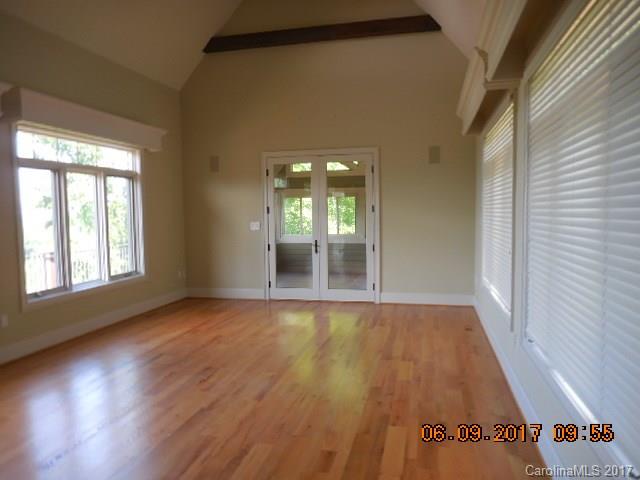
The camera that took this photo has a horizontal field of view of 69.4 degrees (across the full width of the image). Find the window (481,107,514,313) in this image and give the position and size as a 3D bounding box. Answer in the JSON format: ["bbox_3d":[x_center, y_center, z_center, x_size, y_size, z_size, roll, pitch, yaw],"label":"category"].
[{"bbox_3d":[1.906,-0.334,5.013,0.050,1.840,2.100,0,4,13],"label":"window"}]

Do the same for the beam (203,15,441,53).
[{"bbox_3d":[-0.060,-3.350,7.543,3.955,0.202,0.145,0,4,13],"label":"beam"}]

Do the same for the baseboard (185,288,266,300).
[{"bbox_3d":[-1.691,0.960,8.286,1.525,0.177,0.020,0,4,13],"label":"baseboard"}]

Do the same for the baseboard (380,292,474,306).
[{"bbox_3d":[1.719,0.968,7.469,1.468,0.177,0.020,0,4,13],"label":"baseboard"}]

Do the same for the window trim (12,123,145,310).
[{"bbox_3d":[-3.034,-0.328,6.079,0.085,2.000,2.230,0,4,13],"label":"window trim"}]

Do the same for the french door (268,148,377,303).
[{"bbox_3d":[0.022,-0.221,7.838,2.000,2.546,0.110,0,4,13],"label":"french door"}]

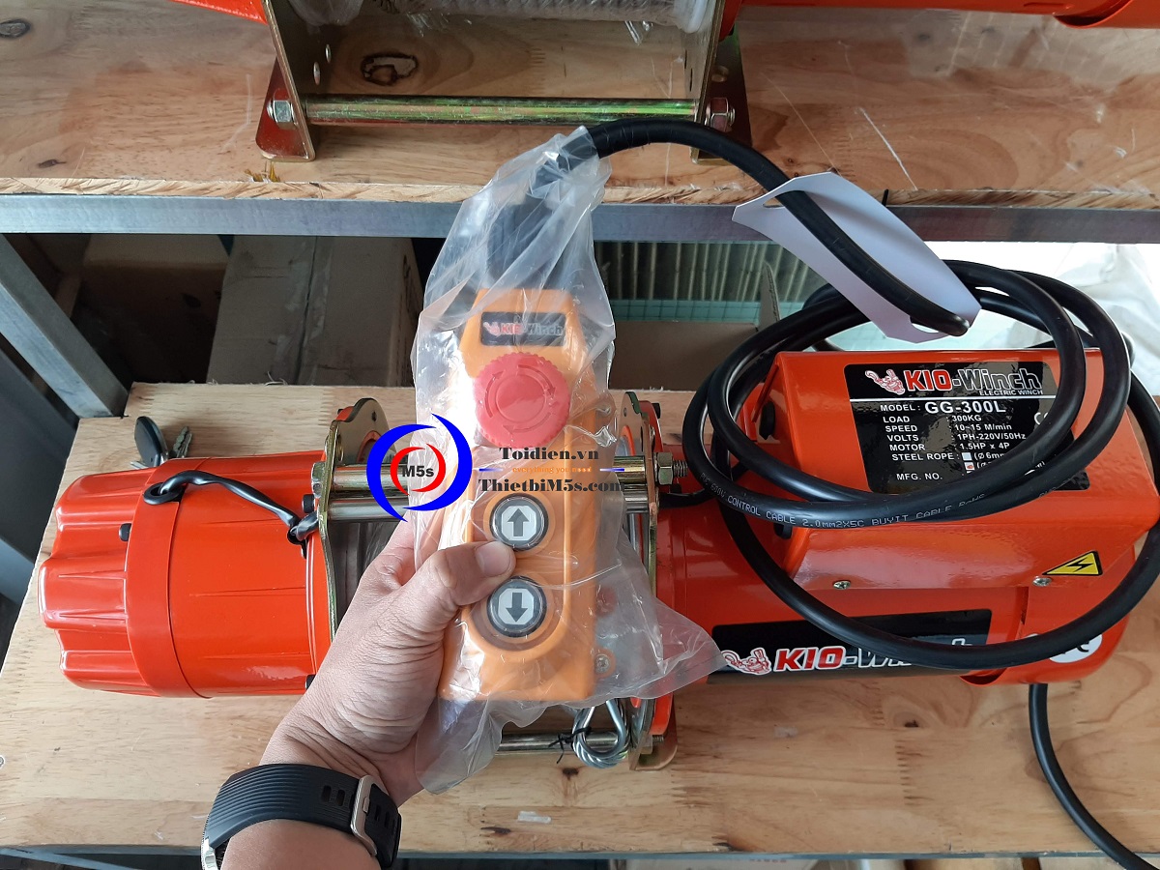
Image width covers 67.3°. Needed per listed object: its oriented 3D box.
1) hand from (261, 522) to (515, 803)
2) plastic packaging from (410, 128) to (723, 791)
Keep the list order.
[{"bbox_3d":[-0.075,0.099,0.408,0.100,0.100,0.140,23,70,10],"label":"hand"},{"bbox_3d":[-0.006,-0.002,0.390,0.132,0.085,0.285,2,77,-1],"label":"plastic packaging"}]

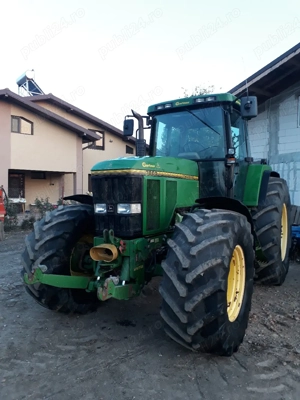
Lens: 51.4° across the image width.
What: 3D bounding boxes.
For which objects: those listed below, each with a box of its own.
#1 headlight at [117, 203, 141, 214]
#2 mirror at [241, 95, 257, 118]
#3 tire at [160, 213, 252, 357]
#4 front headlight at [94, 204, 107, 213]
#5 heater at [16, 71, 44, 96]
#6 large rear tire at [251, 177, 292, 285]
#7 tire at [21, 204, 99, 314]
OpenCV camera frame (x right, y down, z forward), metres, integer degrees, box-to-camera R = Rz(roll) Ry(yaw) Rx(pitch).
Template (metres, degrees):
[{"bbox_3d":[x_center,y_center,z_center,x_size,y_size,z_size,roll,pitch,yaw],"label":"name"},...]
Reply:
[{"bbox_3d":[-0.216,0.092,3.318,0.260,0.100,0.100,1,2,31],"label":"headlight"},{"bbox_3d":[1.371,-1.284,4.330,0.220,0.290,0.100,1,2,24],"label":"mirror"},{"bbox_3d":[0.671,0.839,3.312,0.600,1.430,1.430,1,2,30],"label":"tire"},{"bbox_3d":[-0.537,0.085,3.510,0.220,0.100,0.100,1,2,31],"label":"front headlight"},{"bbox_3d":[-6.580,-6.080,17.350,1.250,1.500,1.650,-1,2,-40],"label":"heater"},{"bbox_3d":[2.132,0.565,5.682,0.660,1.880,1.880,1,2,31],"label":"large rear tire"},{"bbox_3d":[-1.000,0.803,4.309,0.600,1.430,1.430,1,2,30],"label":"tire"}]

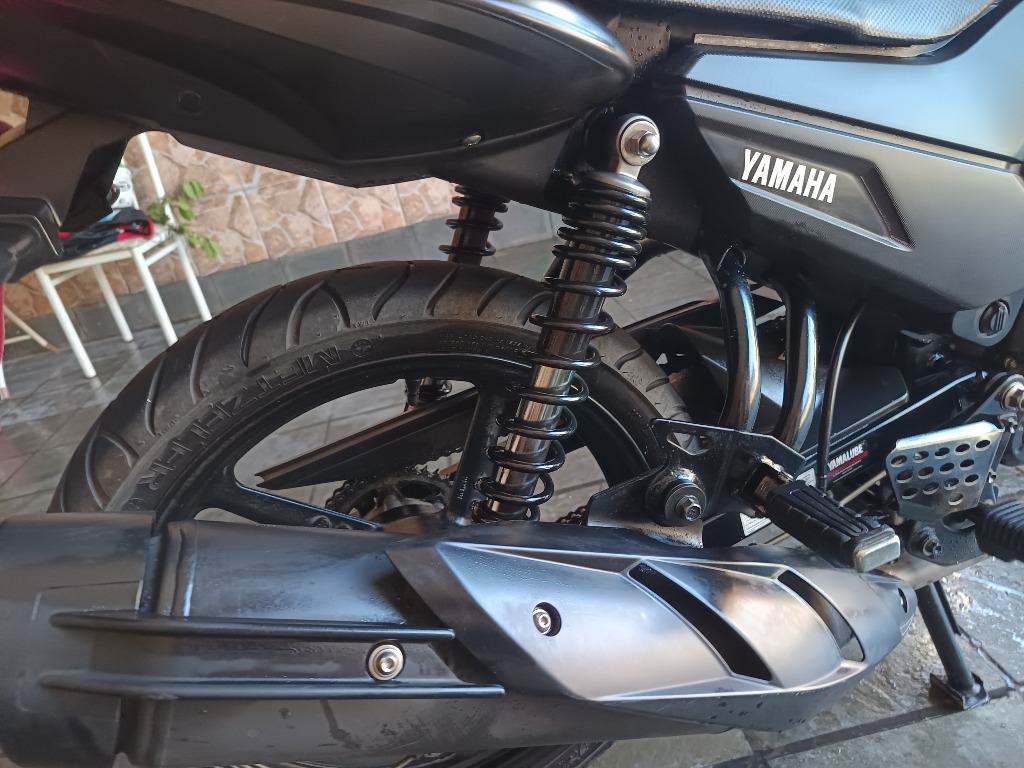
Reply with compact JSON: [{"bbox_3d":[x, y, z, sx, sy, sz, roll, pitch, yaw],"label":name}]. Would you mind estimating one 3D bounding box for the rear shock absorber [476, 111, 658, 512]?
[{"bbox_3d":[0.027,-0.003,0.493,0.058,0.365,0.058,12,16,-23],"label":"rear shock absorber"}]

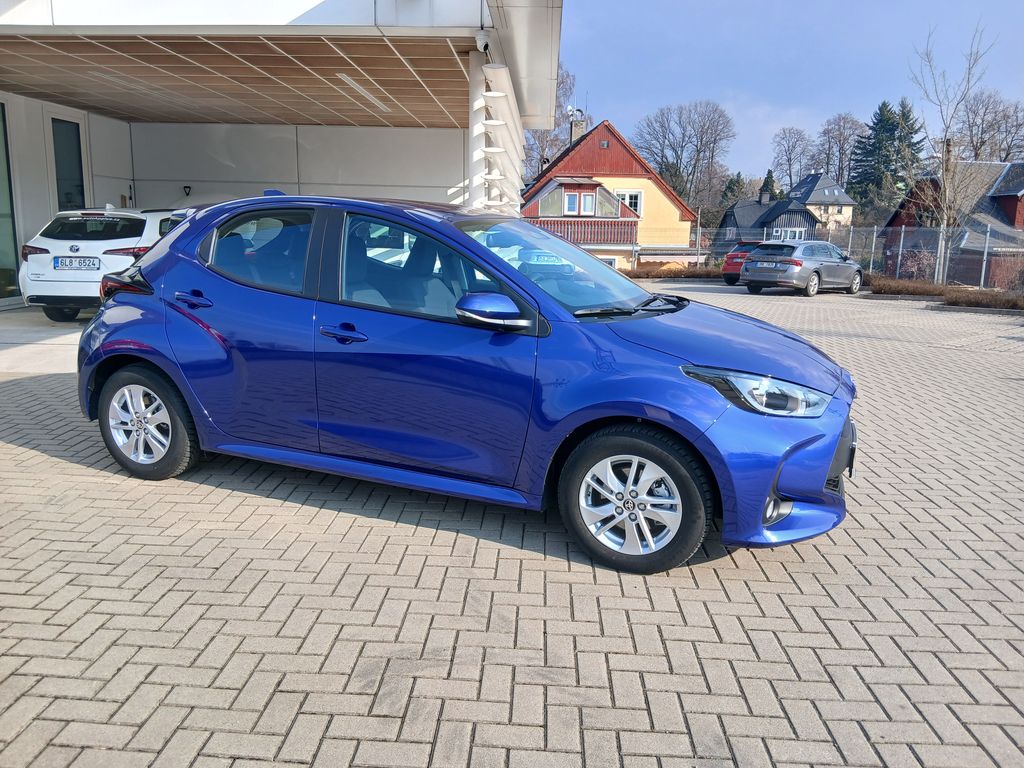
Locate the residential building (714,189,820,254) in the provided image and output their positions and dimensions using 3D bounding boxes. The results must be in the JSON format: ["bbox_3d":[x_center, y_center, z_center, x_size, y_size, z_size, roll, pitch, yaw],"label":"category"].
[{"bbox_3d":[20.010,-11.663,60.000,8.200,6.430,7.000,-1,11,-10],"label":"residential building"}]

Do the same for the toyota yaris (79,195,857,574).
[{"bbox_3d":[-0.337,-0.240,4.175,3.940,1.500,1.760,5,12,20],"label":"toyota yaris"}]

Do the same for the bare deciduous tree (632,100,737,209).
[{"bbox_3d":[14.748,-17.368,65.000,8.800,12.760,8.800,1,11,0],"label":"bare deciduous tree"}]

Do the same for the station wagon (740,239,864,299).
[{"bbox_3d":[8.234,-3.316,21.800,4.690,1.480,1.850,-9,15,-42],"label":"station wagon"}]

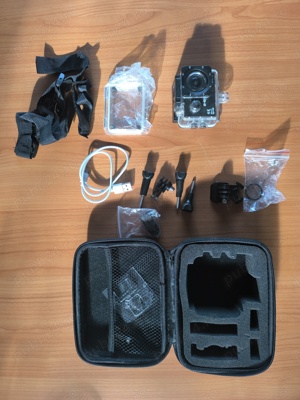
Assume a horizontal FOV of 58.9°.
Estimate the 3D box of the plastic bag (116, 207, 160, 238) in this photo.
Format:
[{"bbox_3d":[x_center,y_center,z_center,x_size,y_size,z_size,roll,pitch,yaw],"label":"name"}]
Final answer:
[{"bbox_3d":[-0.014,0.030,0.346,0.056,0.014,0.043,0,86,2],"label":"plastic bag"}]

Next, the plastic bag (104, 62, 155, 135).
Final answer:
[{"bbox_3d":[-0.026,-0.134,0.348,0.064,0.034,0.087,0,86,2],"label":"plastic bag"}]

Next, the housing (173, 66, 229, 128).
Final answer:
[{"bbox_3d":[0.066,-0.130,0.340,0.069,0.044,0.065,0,86,2],"label":"housing"}]

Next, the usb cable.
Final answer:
[{"bbox_3d":[-0.058,-0.034,0.352,0.069,0.014,0.076,0,86,2],"label":"usb cable"}]

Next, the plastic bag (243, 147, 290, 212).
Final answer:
[{"bbox_3d":[0.151,-0.025,0.341,0.054,0.022,0.080,0,86,2],"label":"plastic bag"}]

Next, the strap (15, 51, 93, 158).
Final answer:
[{"bbox_3d":[-0.128,-0.127,0.351,0.095,0.034,0.139,0,86,2],"label":"strap"}]

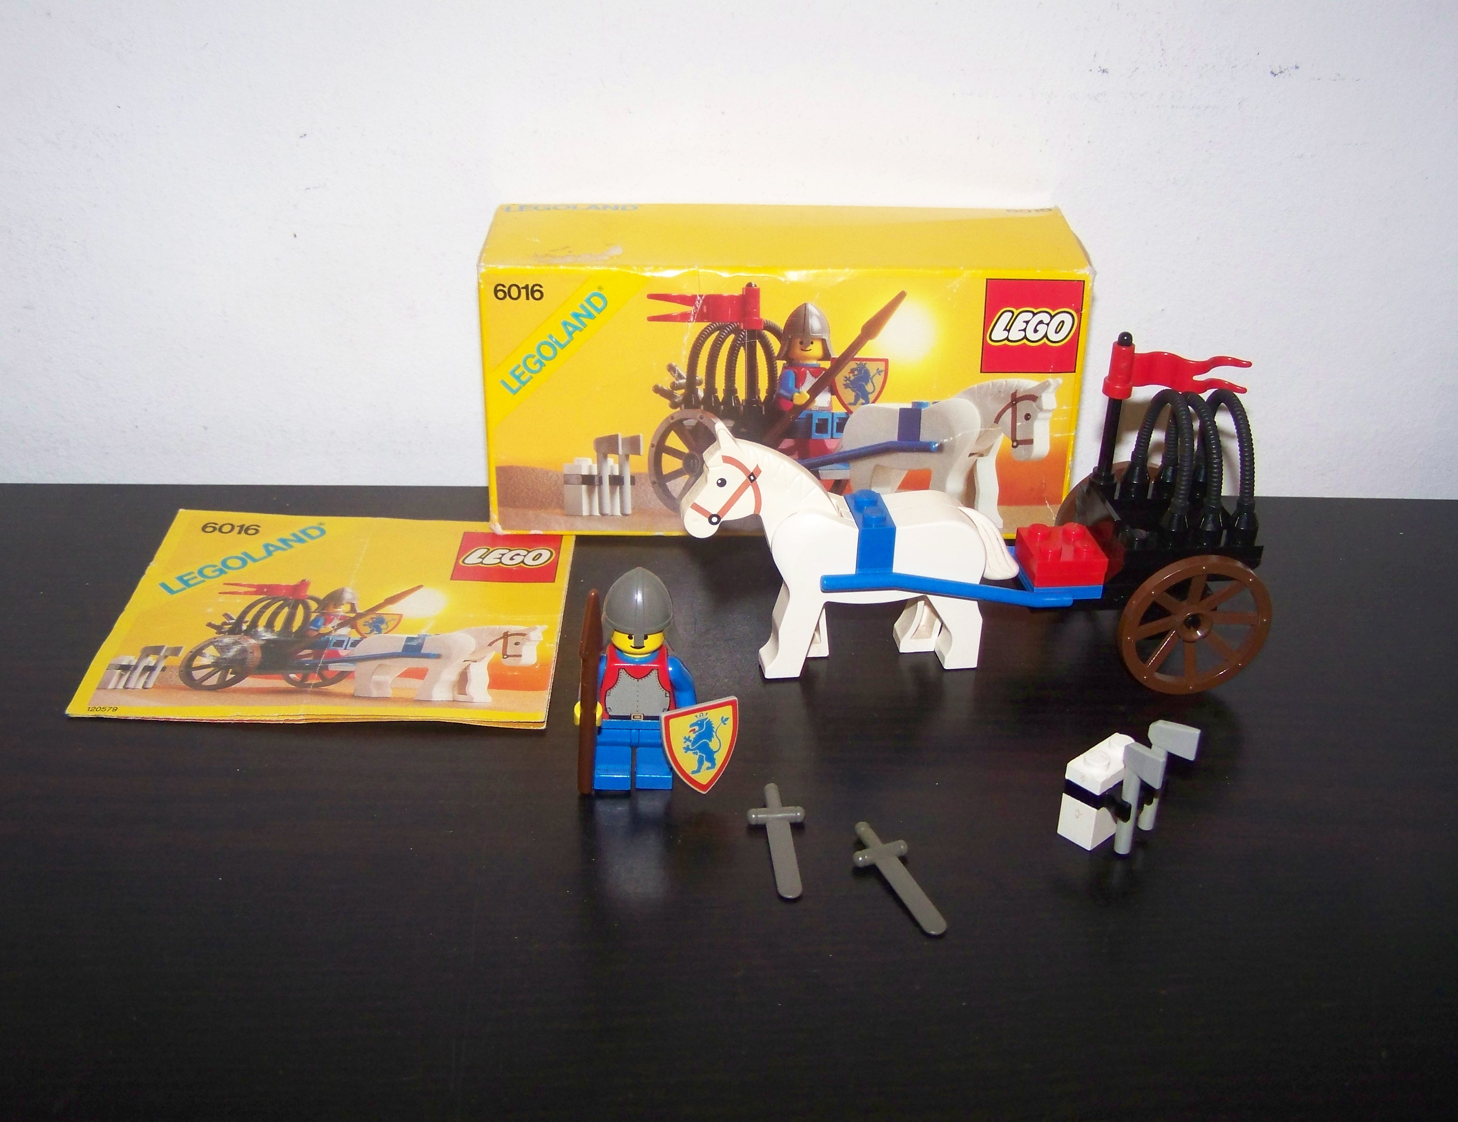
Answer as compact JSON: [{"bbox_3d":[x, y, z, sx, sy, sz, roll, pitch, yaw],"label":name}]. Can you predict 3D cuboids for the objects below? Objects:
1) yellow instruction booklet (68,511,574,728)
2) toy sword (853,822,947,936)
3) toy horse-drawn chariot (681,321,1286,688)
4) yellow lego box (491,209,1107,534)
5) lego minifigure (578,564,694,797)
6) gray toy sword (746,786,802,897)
[{"bbox_3d":[-0.088,0.010,0.379,0.099,0.003,0.092,1,28,-1],"label":"yellow instruction booklet"},{"bbox_3d":[0.031,0.057,0.296,0.011,0.003,0.033,-9,30,-18],"label":"toy sword"},{"bbox_3d":[0.053,-0.011,0.353,0.127,0.070,0.048,-3,28,-7],"label":"toy horse-drawn chariot"},{"bbox_3d":[0.013,-0.049,0.422,0.144,0.070,0.051,0,28,-1],"label":"yellow lego box"},{"bbox_3d":[-0.018,0.022,0.315,0.024,0.044,0.015,1,28,0],"label":"lego minifigure"},{"bbox_3d":[0.010,0.052,0.305,0.011,0.003,0.034,-1,28,-5],"label":"gray toy sword"}]

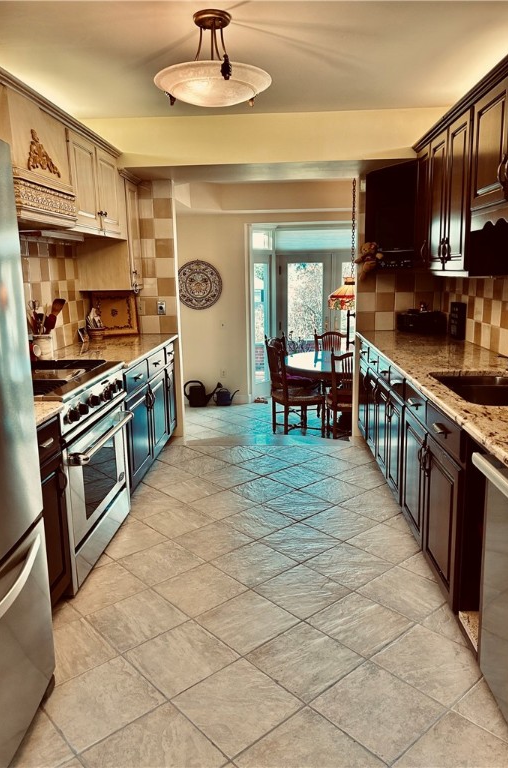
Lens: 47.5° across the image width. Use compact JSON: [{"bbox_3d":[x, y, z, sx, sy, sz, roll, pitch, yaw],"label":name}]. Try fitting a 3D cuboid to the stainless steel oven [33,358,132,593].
[{"bbox_3d":[-1.063,0.409,2.971,0.690,0.925,0.920,-1,11,3],"label":"stainless steel oven"}]

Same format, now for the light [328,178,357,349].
[{"bbox_3d":[1.064,-1.459,6.138,0.530,1.470,0.530,-1,11,3],"label":"light"}]

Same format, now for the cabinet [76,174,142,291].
[{"bbox_3d":[-1.143,-1.161,4.564,0.415,0.821,0.363,-1,11,3],"label":"cabinet"}]

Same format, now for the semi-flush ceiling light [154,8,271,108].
[{"bbox_3d":[-0.174,-1.367,2.455,0.505,0.350,0.505,-1,11,3],"label":"semi-flush ceiling light"}]

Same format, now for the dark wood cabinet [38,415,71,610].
[{"bbox_3d":[-1.118,0.578,2.293,0.650,0.855,0.470,-1,11,3],"label":"dark wood cabinet"}]

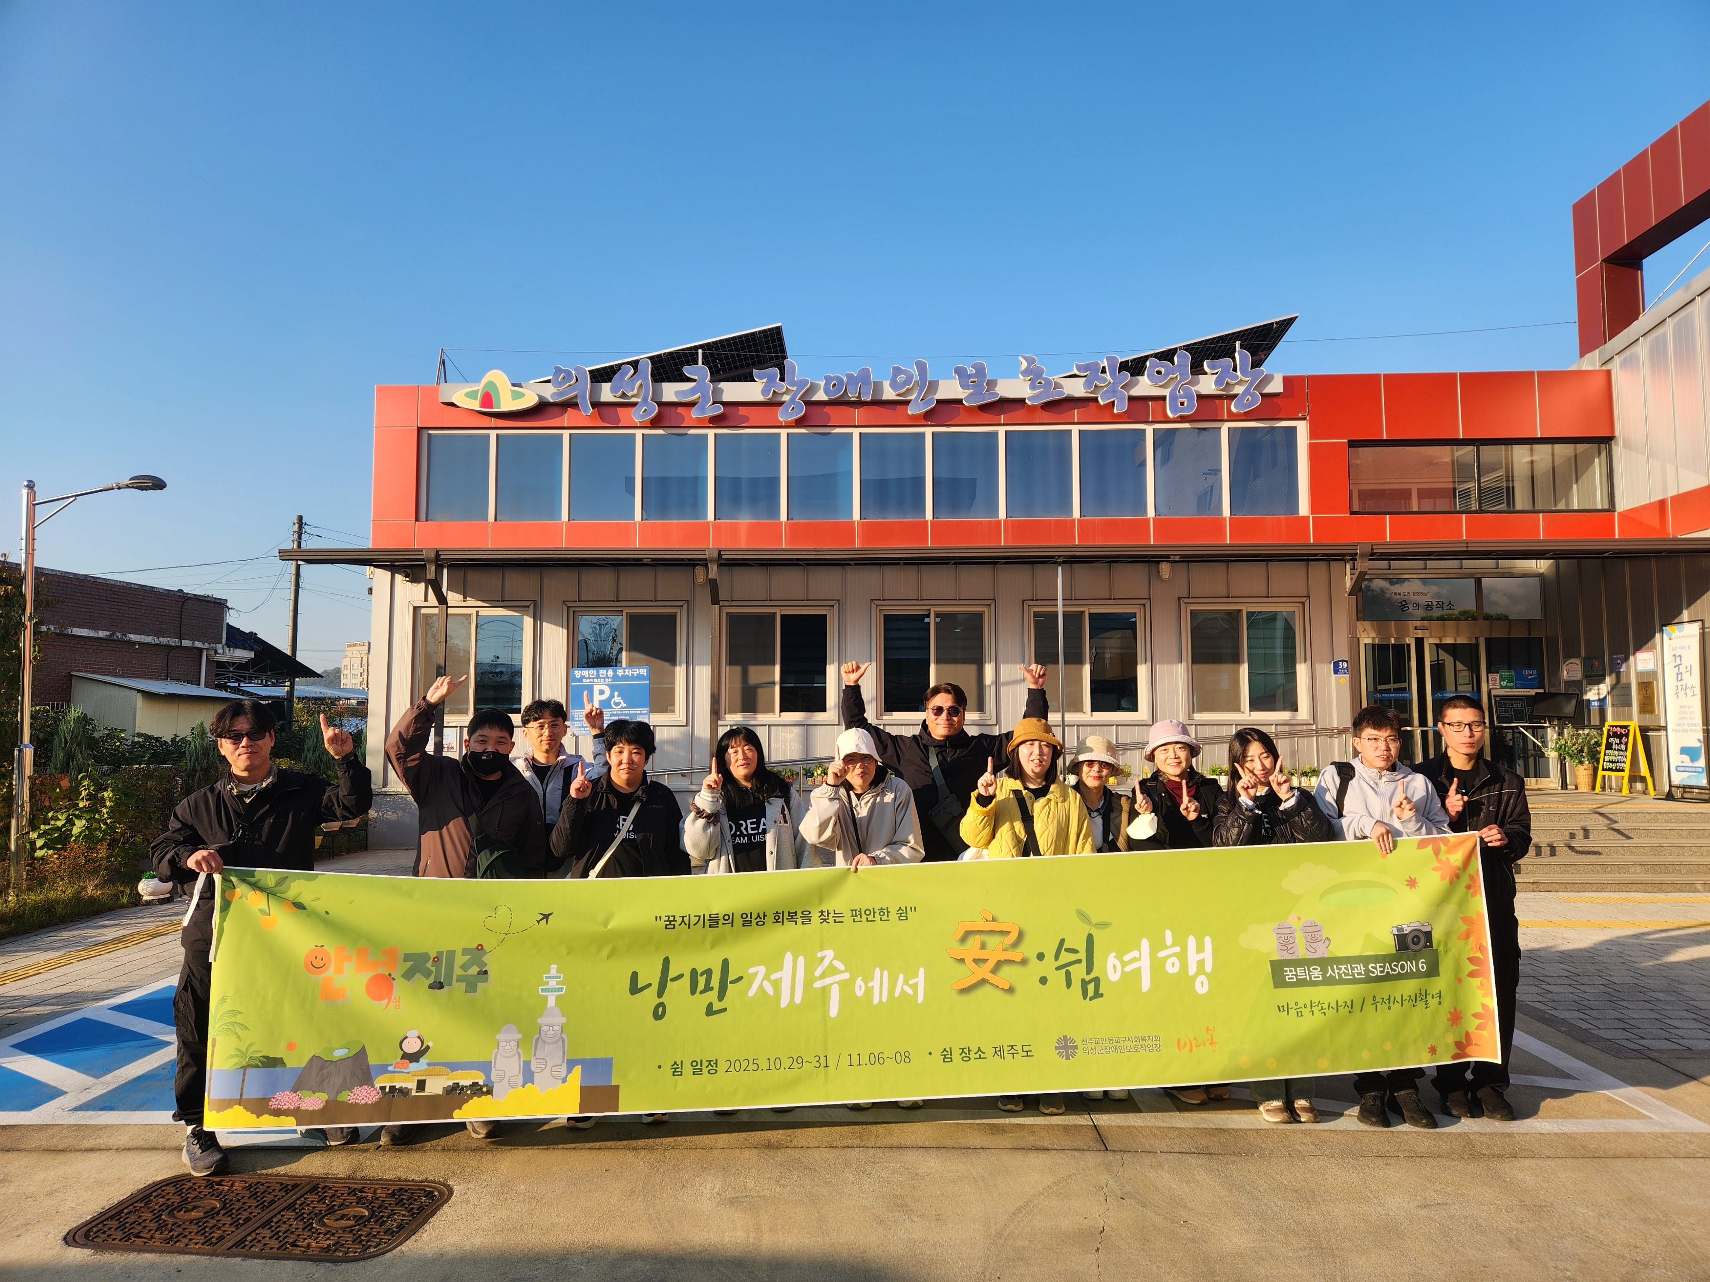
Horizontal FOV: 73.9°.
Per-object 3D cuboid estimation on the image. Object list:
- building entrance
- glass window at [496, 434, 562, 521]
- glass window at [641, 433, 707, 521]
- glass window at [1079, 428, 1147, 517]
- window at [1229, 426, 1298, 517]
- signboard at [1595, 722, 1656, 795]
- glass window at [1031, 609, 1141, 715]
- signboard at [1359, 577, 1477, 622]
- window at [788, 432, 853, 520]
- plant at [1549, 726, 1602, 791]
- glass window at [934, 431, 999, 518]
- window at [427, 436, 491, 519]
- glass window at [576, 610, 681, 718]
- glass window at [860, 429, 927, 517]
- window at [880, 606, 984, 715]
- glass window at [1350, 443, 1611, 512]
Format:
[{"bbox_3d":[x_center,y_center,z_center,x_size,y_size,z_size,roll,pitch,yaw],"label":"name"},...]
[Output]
[{"bbox_3d":[8.349,1.001,15.914,2.577,2.112,0.200,0,-4,2],"label":"building entrance"},{"bbox_3d":[-4.276,-2.147,14.905,0.839,1.156,0.100,0,-4,2],"label":"glass window"},{"bbox_3d":[-2.365,-2.138,14.842,0.814,1.151,0.100,0,-4,2],"label":"glass window"},{"bbox_3d":[3.327,-2.181,14.662,0.846,1.137,0.100,0,-4,2],"label":"glass window"},{"bbox_3d":[5.253,-2.189,14.600,0.839,1.132,0.100,0,-4,2],"label":"window"},{"bbox_3d":[9.761,1.498,14.400,0.450,0.940,0.500,0,-4,-3],"label":"signboard"},{"bbox_3d":[3.101,0.277,15.248,1.477,1.436,0.130,0,-4,2],"label":"glass window"},{"bbox_3d":[7.931,-0.586,16.024,1.596,0.596,0.100,0,-4,2],"label":"signboard"},{"bbox_3d":[-0.449,-2.177,15.023,0.848,1.180,0.100,0,-4,2],"label":"window"},{"bbox_3d":[9.781,1.602,15.391,0.660,0.869,0.620,0,-4,2],"label":"plant"},{"bbox_3d":[1.457,-2.183,14.948,0.857,1.174,0.100,0,-4,2],"label":"glass window"},{"bbox_3d":[-5.224,-2.142,14.935,0.825,1.140,0.100,0,-4,2],"label":"window"},{"bbox_3d":[-3.091,0.309,15.507,1.435,1.479,0.130,0,-4,2],"label":"glass window"},{"bbox_3d":[0.493,-2.180,14.986,0.861,1.160,0.100,0,-4,2],"label":"glass window"},{"bbox_3d":[1.045,0.278,15.335,1.422,1.445,0.130,0,-4,2],"label":"window"},{"bbox_3d":[7.981,-2.089,14.504,3.242,0.882,0.100,0,-4,2],"label":"glass window"}]

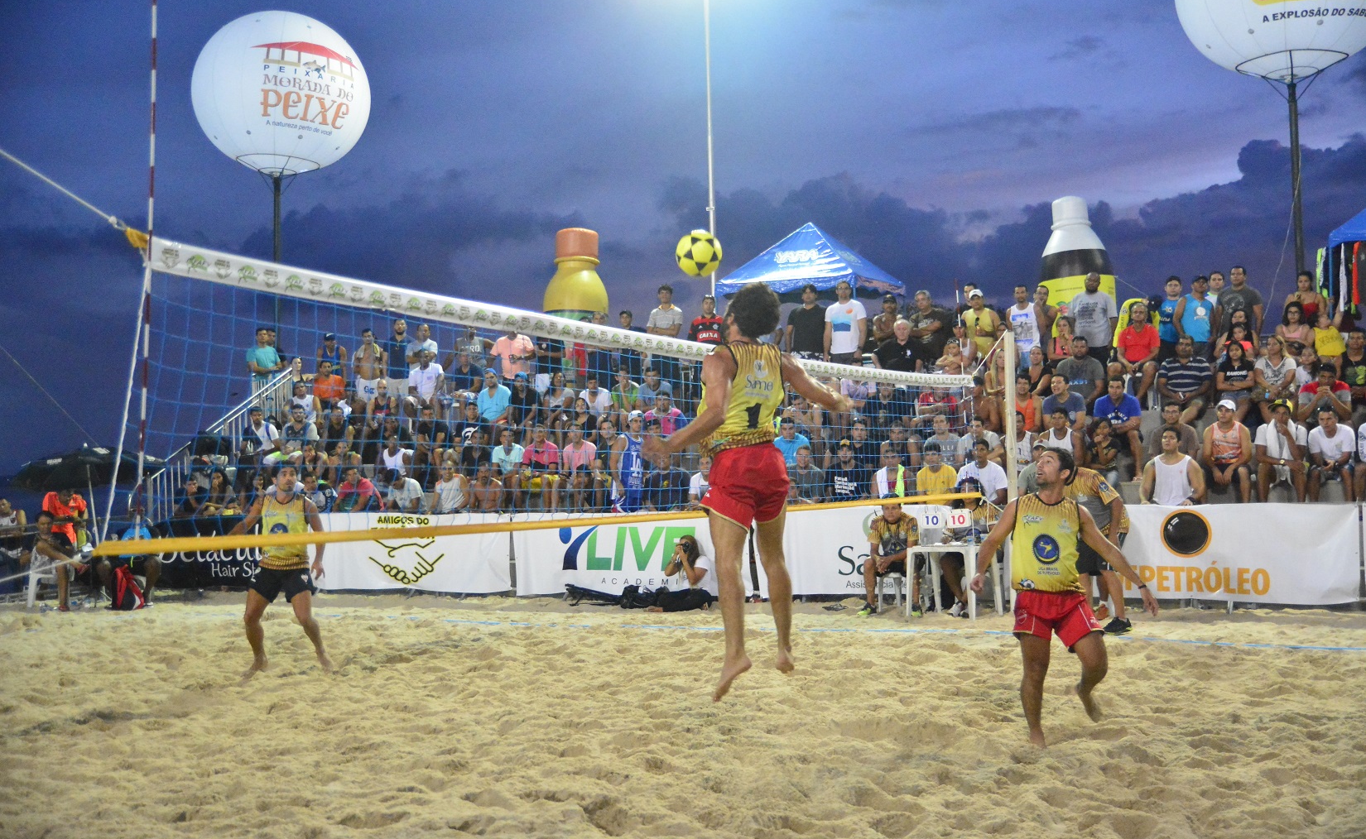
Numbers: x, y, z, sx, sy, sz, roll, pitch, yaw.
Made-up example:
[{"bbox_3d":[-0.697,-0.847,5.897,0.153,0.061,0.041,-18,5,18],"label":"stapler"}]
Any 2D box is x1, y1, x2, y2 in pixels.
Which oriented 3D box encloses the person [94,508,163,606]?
[{"bbox_3d":[-6.686,1.647,18.300,0.780,1.170,0.800,-1,-2,-12],"label":"person"}]

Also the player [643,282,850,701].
[{"bbox_3d":[0.299,0.339,7.150,0.920,1.960,0.650,0,-2,-25],"label":"player"}]

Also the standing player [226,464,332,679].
[{"bbox_3d":[-3.034,1.142,11.400,0.800,1.600,0.580,-1,-2,-3],"label":"standing player"}]

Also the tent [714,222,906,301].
[{"bbox_3d":[2.633,-2.324,30.850,2.950,3.300,2.950,-2,-2,26],"label":"tent"}]

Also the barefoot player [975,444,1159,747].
[{"bbox_3d":[2.019,0.948,8.100,0.980,1.590,0.620,-2,-2,25],"label":"barefoot player"}]

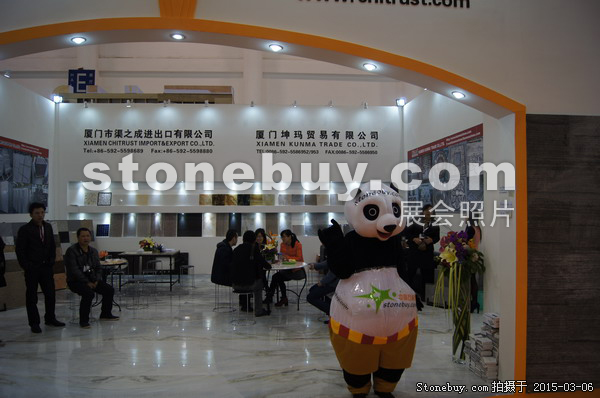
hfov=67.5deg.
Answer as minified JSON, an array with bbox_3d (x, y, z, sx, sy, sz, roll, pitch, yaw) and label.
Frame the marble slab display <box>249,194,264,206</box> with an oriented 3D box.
[{"bbox_3d":[-1.046,0.034,10.902,0.300,0.280,0.025,0,-13,-4],"label":"marble slab display"}]

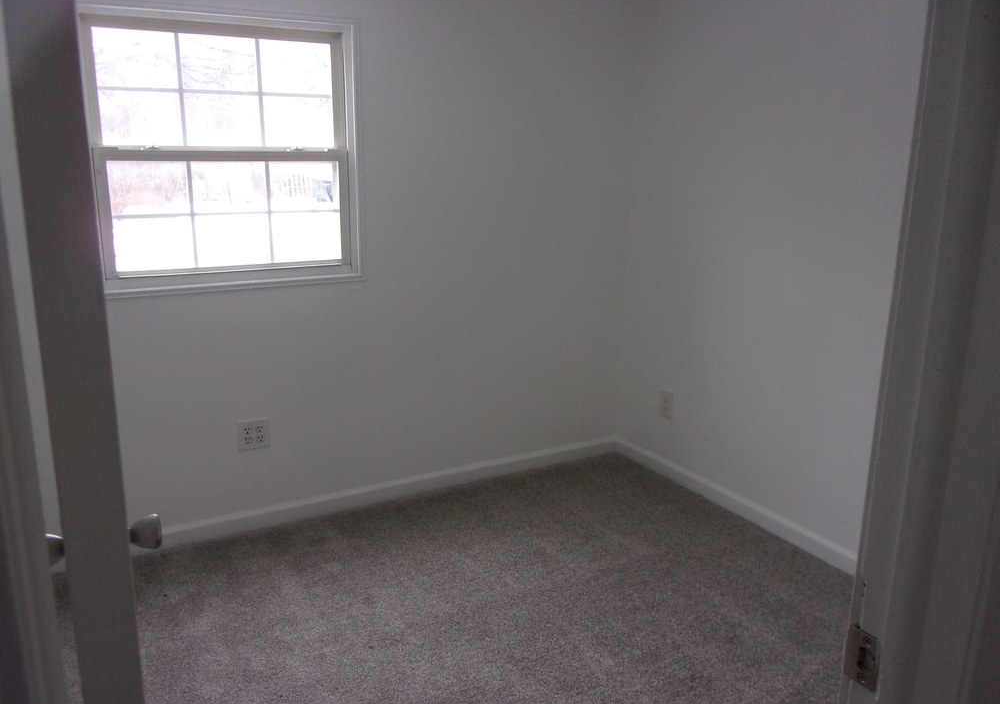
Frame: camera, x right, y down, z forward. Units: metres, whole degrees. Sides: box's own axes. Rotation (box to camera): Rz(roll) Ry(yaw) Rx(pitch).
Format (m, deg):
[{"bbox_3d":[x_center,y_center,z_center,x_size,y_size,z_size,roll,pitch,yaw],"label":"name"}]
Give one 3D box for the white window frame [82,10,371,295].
[{"bbox_3d":[-0.923,-0.683,2.790,0.890,0.905,0.090,-7,16,-29],"label":"white window frame"}]

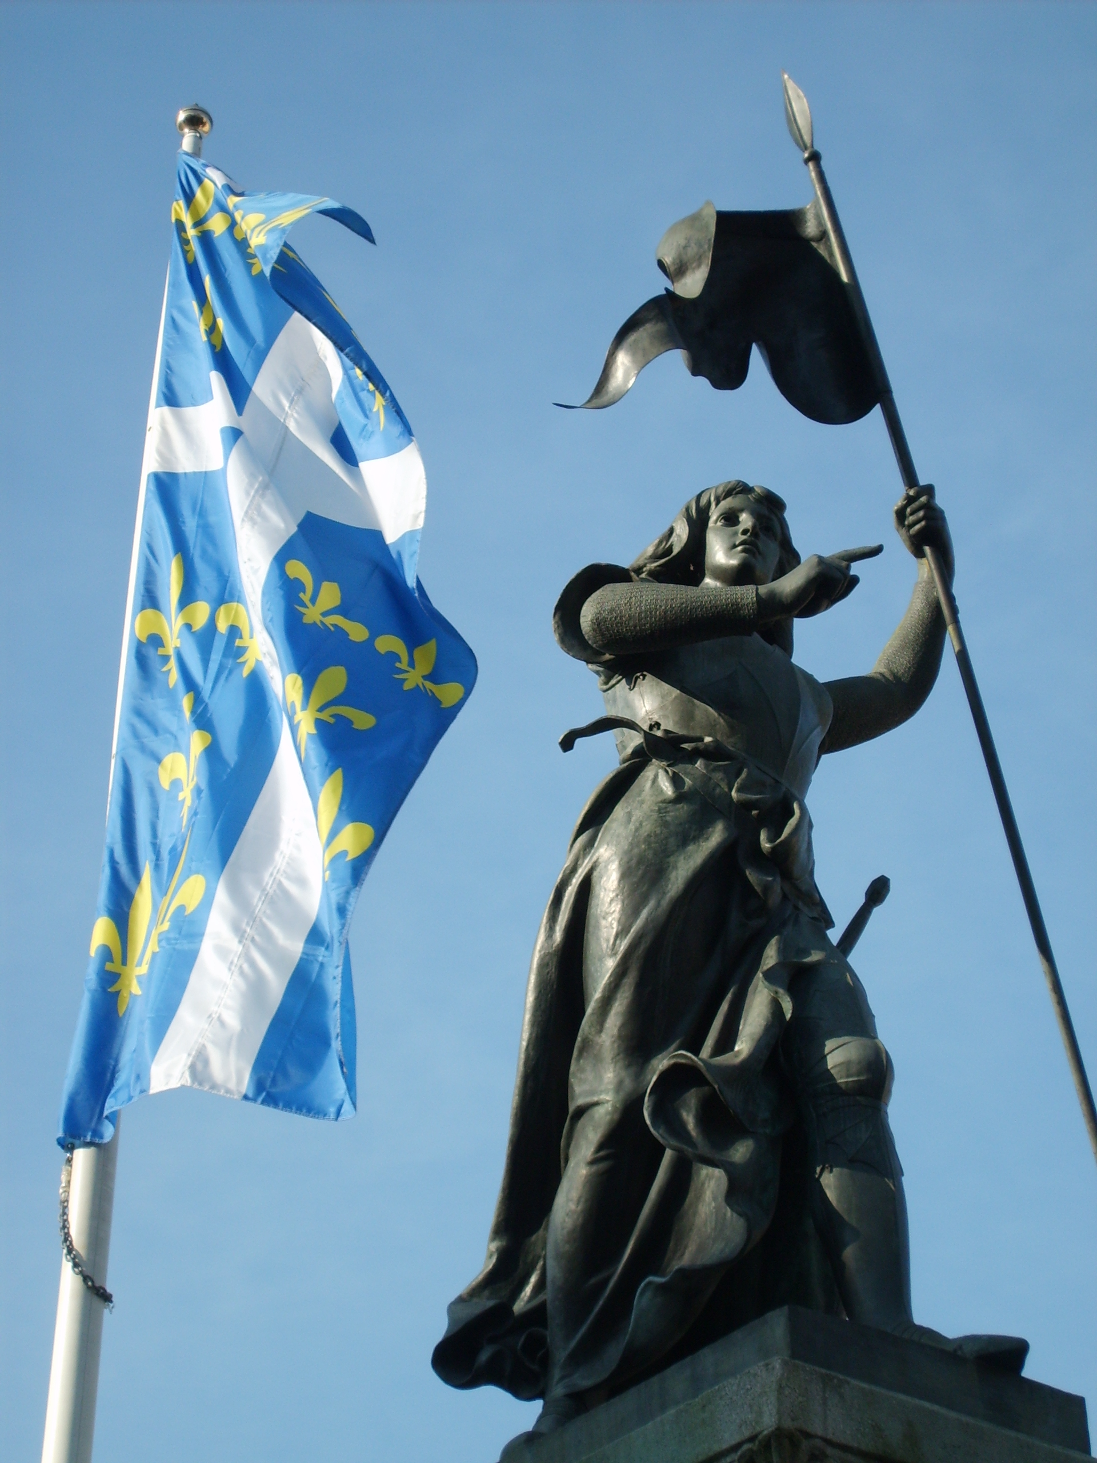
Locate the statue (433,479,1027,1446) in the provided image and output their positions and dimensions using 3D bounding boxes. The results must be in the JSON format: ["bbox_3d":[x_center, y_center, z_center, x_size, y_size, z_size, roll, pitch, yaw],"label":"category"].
[{"bbox_3d":[0.366,0.393,6.465,0.877,2.284,0.990,23,-41,-29],"label":"statue"}]

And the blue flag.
[{"bbox_3d":[-0.622,-0.420,7.094,0.820,2.922,0.450,-2,-35,3],"label":"blue flag"}]

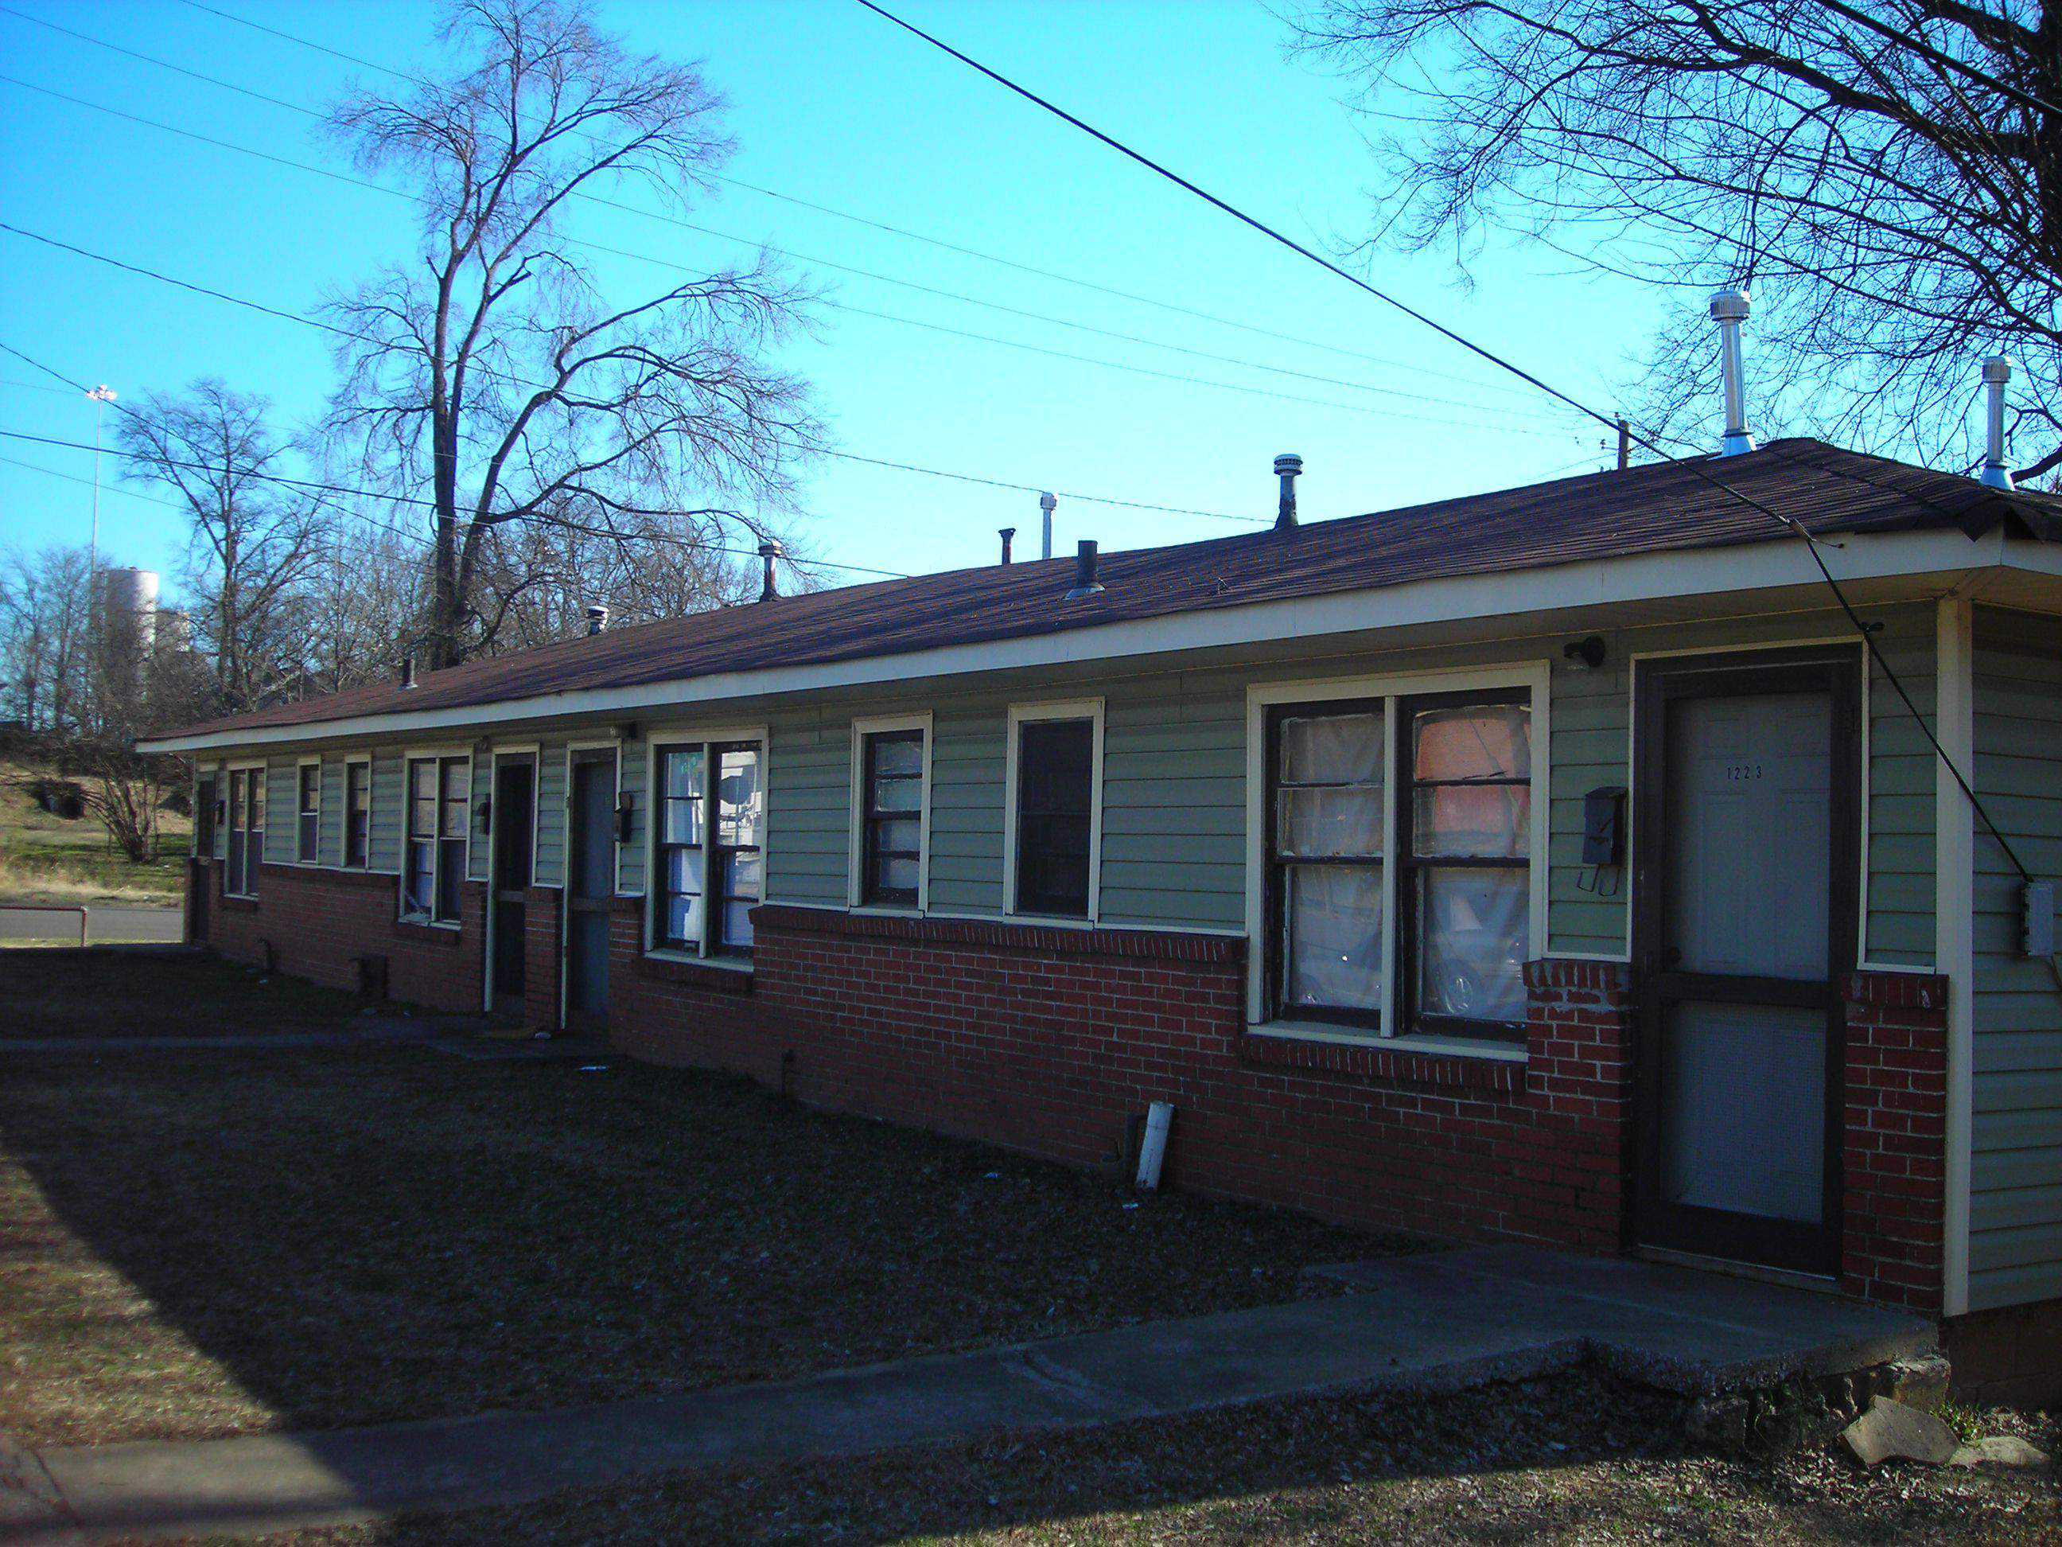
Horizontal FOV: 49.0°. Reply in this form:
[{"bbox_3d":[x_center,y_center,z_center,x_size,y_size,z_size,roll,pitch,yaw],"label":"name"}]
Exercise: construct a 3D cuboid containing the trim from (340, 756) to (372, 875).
[{"bbox_3d":[-6.415,0.377,21.595,0.071,1.121,0.851,3,-2,-33],"label":"trim"}]

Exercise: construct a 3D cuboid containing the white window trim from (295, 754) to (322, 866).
[{"bbox_3d":[-7.308,0.382,22.875,0.100,1.120,0.830,3,-3,-33],"label":"white window trim"}]

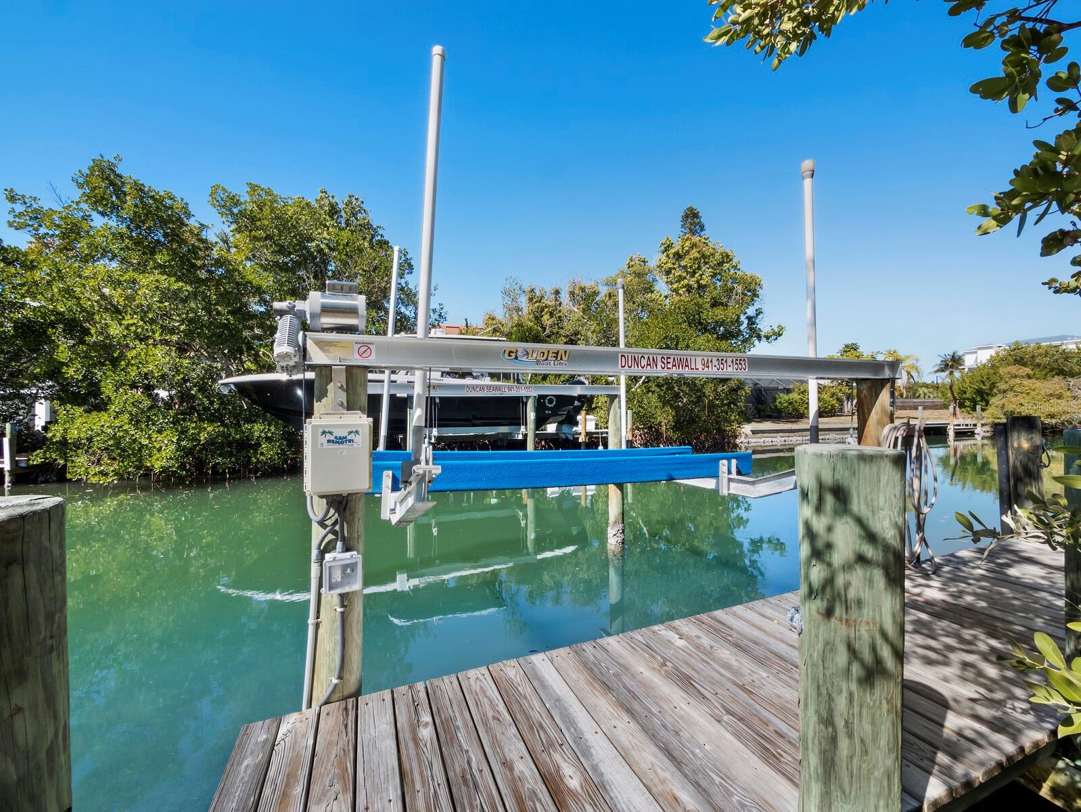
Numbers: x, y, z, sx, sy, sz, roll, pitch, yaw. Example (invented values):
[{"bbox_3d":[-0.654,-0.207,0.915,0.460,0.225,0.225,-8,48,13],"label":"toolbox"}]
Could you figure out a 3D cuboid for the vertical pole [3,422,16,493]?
[{"bbox_3d":[-14.770,1.440,12.200,0.220,1.920,0.220,0,0,-22],"label":"vertical pole"}]

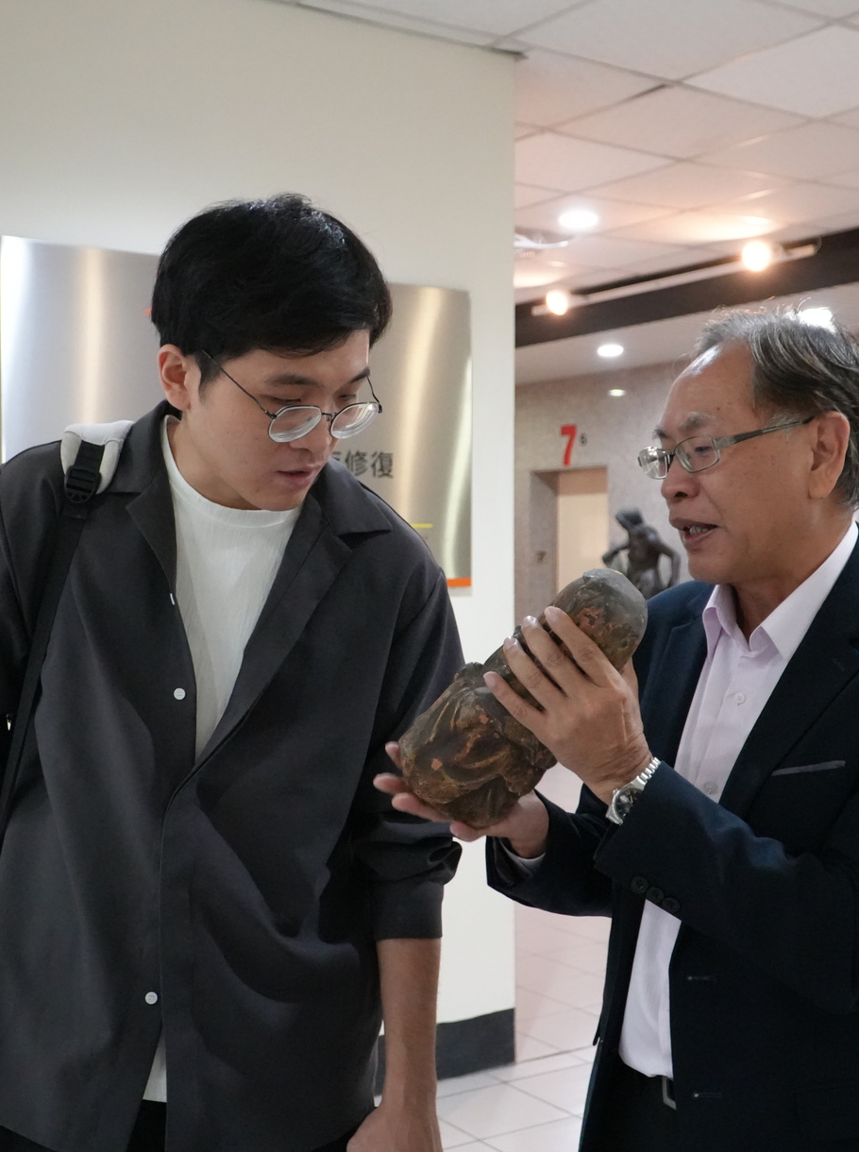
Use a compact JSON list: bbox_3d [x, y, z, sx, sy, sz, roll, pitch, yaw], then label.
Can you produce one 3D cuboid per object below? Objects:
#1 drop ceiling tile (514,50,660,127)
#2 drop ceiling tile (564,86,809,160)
[{"bbox_3d":[0.285,-1.431,4.224,0.600,0.020,0.600,-1,2,-33],"label":"drop ceiling tile"},{"bbox_3d":[0.790,-1.438,4.554,0.603,0.020,0.603,-1,2,-33],"label":"drop ceiling tile"}]

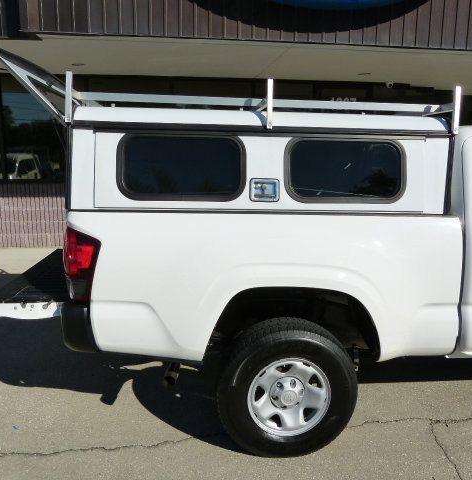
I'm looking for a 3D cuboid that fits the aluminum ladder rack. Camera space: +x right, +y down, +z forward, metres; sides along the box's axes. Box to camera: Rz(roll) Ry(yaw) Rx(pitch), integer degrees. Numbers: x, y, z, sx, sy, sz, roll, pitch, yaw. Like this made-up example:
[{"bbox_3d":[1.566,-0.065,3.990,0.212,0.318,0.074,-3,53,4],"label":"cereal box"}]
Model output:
[{"bbox_3d":[0.117,-0.780,2.975,1.990,0.250,1.360,1,9,-5],"label":"aluminum ladder rack"}]

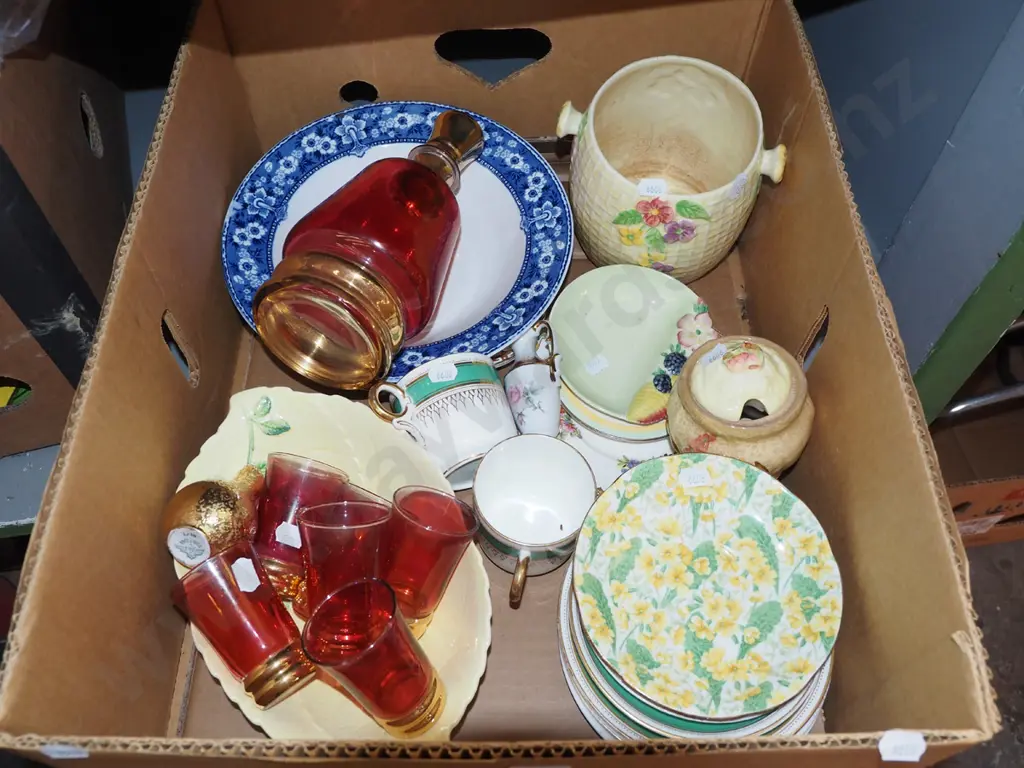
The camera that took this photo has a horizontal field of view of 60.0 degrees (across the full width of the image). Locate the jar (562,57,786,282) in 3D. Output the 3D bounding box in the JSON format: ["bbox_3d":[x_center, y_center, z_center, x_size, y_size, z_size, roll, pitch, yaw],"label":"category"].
[{"bbox_3d":[0.113,-0.152,0.663,0.164,0.130,0.140,14,68,7],"label":"jar"}]

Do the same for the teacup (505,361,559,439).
[{"bbox_3d":[0.021,0.022,0.615,0.048,0.040,0.060,-4,62,-2],"label":"teacup"}]

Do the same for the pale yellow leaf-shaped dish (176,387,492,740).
[{"bbox_3d":[-0.112,0.111,0.558,0.180,0.047,0.265,-24,62,-14],"label":"pale yellow leaf-shaped dish"}]

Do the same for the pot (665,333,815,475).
[{"bbox_3d":[0.158,0.015,0.614,0.100,0.092,0.100,-5,55,8],"label":"pot"}]

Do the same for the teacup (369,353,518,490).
[{"bbox_3d":[-0.044,0.029,0.579,0.100,0.075,0.067,-8,63,-40],"label":"teacup"}]

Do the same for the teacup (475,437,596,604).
[{"bbox_3d":[0.012,0.095,0.581,0.078,0.061,0.109,9,58,5],"label":"teacup"}]

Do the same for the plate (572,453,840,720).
[{"bbox_3d":[0.118,0.122,0.545,0.162,0.020,0.162,0,63,0],"label":"plate"}]

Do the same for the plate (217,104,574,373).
[{"bbox_3d":[-0.083,-0.108,0.655,0.253,0.026,0.253,0,60,0],"label":"plate"}]

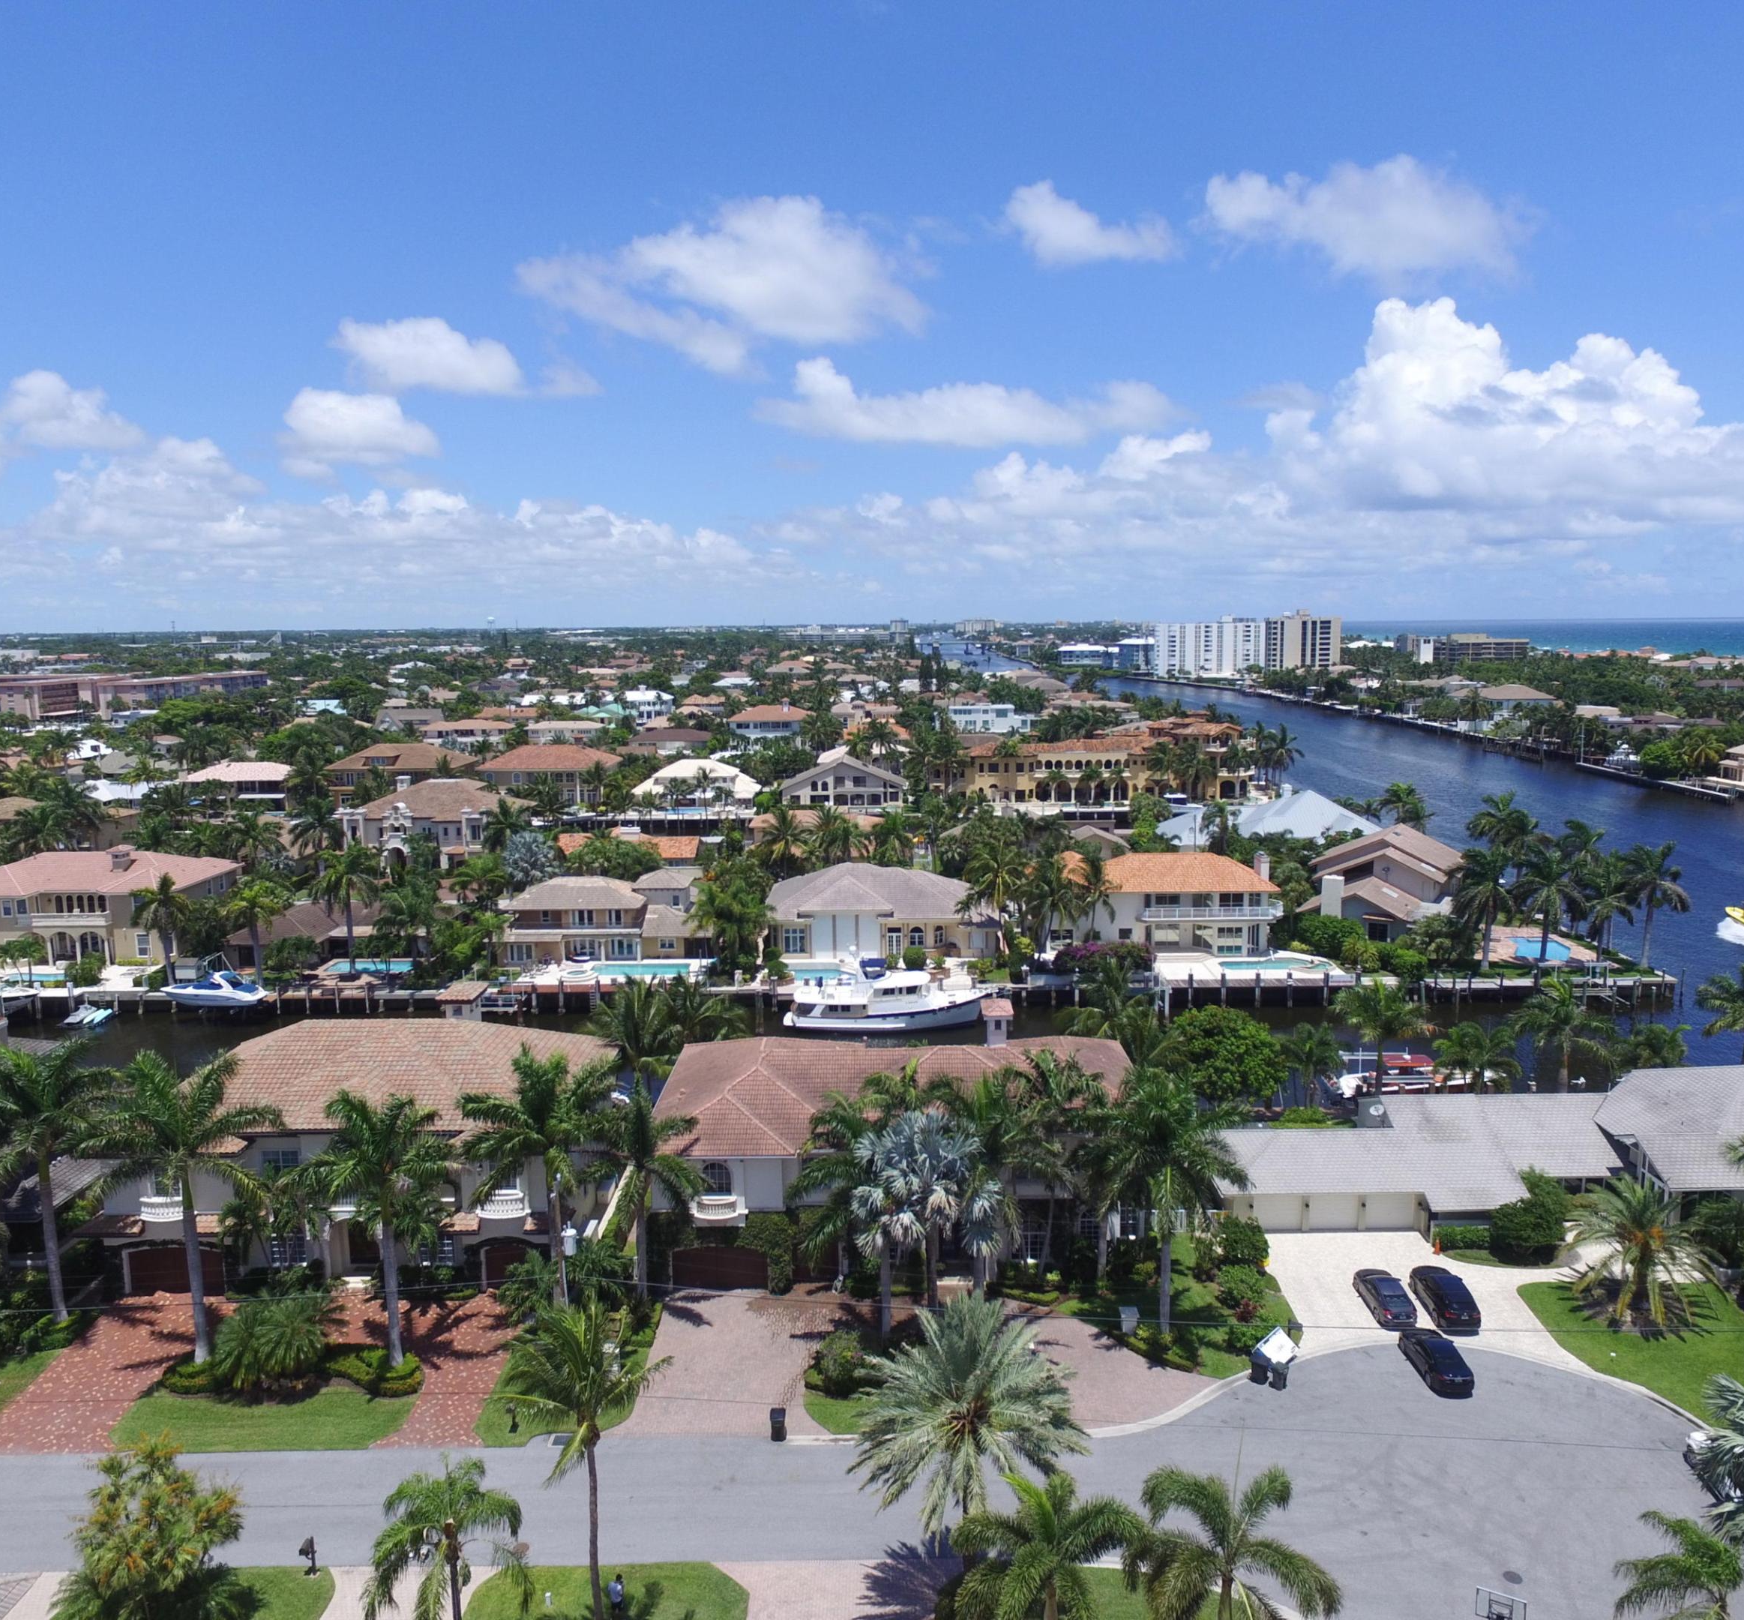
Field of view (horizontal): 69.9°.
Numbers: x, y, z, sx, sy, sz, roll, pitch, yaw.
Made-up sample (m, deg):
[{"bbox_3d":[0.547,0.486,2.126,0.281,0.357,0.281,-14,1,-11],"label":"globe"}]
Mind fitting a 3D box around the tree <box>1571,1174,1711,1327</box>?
[{"bbox_3d":[39.558,22.479,64.362,8.065,7.074,8.065,0,9,0],"label":"tree"}]

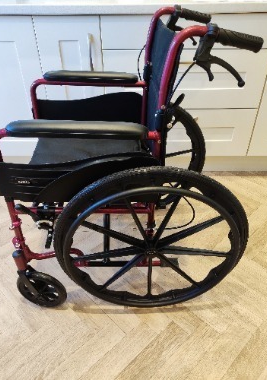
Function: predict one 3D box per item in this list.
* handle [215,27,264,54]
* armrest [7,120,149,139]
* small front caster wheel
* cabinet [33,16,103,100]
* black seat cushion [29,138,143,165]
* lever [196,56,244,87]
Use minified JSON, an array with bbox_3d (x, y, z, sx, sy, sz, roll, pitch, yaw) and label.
[{"bbox_3d":[0.225,-0.313,0.599,0.100,0.033,0.033,7,36,-9],"label":"handle"},{"bbox_3d":[-0.135,-0.146,0.696,0.345,0.030,0.055,0,37,-3],"label":"armrest"},{"bbox_3d":[-0.333,0.367,1.046,0.177,0.177,0.032,7,38,10],"label":"small front caster wheel"},{"bbox_3d":[-0.291,-0.652,1.712,0.302,0.735,0.570,0,37,1],"label":"cabinet"},{"bbox_3d":[-0.159,-0.094,1.014,0.410,0.045,0.440,-1,37,-3],"label":"black seat cushion"},{"bbox_3d":[0.195,-0.265,0.633,0.130,0.051,0.024,8,36,-9],"label":"lever"}]

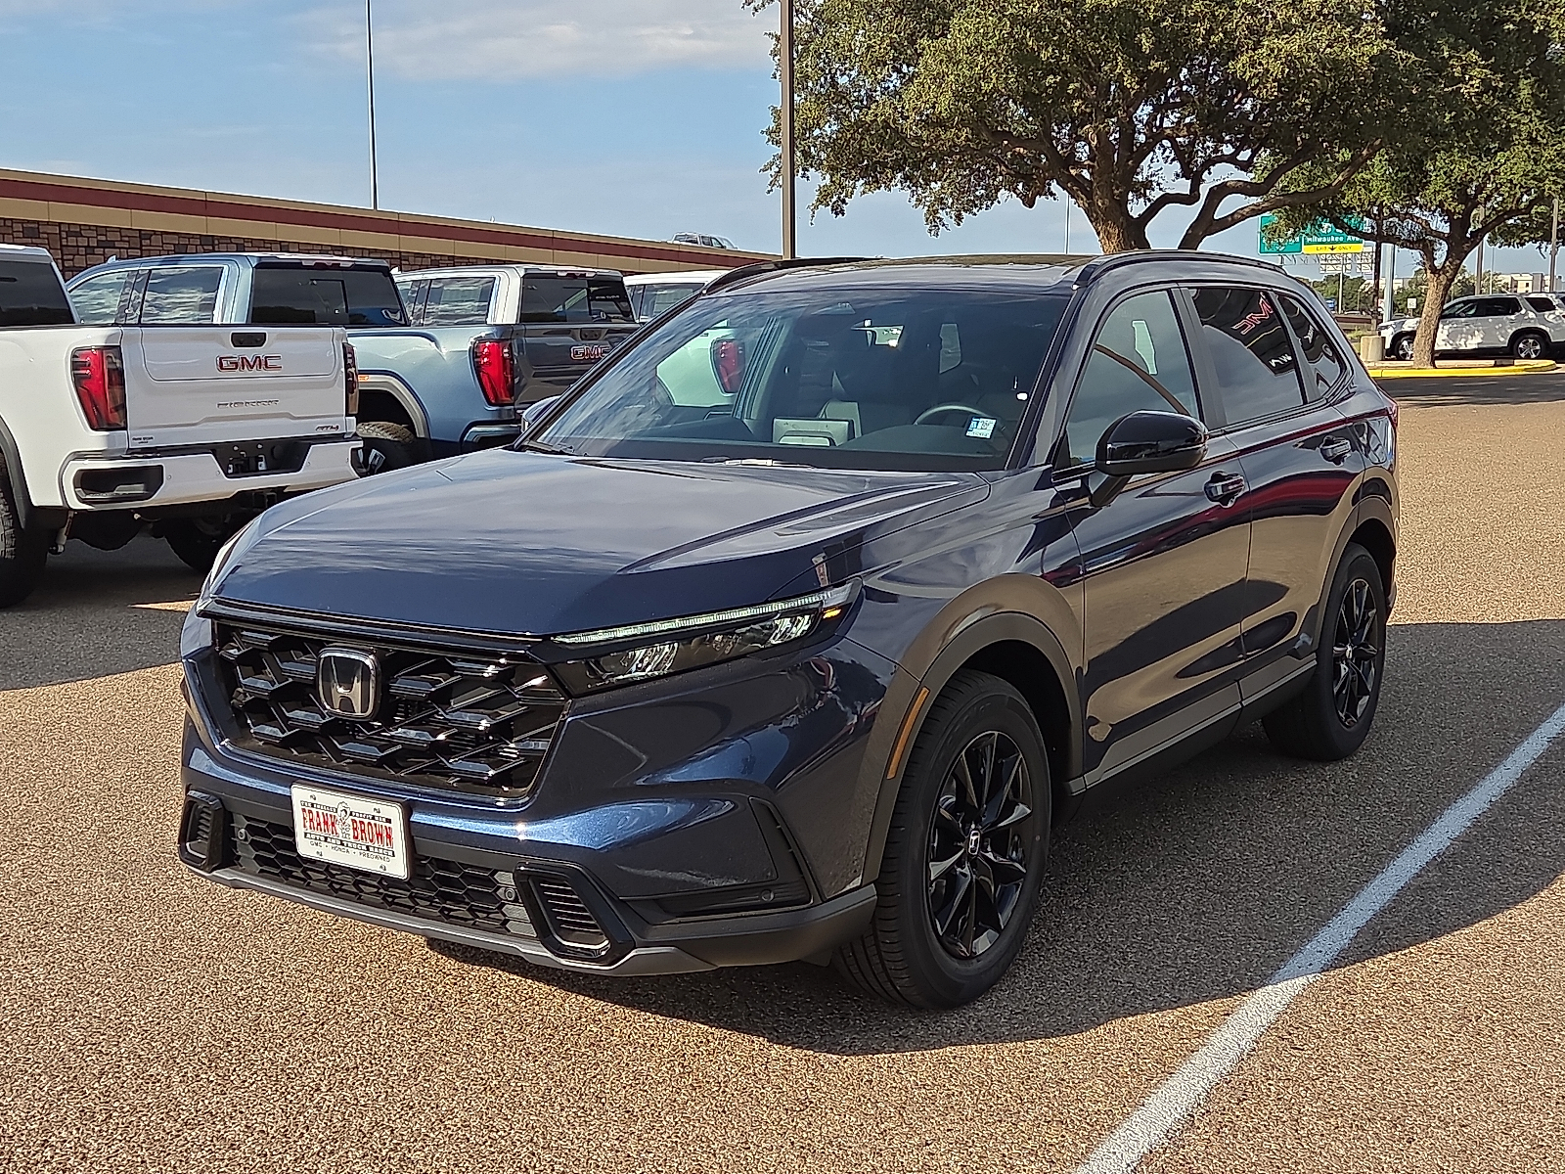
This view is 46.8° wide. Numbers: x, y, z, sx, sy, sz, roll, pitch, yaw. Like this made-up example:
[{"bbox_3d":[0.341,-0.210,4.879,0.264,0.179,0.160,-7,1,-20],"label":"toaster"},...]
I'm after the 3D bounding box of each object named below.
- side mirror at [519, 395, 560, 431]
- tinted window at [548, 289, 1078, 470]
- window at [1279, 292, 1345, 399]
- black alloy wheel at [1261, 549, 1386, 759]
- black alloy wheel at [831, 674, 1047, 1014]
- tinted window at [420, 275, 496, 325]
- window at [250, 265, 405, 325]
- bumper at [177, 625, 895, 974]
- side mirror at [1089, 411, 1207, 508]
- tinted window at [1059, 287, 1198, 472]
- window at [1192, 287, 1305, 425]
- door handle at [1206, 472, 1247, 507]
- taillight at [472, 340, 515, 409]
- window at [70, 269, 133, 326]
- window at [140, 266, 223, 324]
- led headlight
[{"bbox_3d":[-0.712,-0.457,5.525,0.260,0.235,0.200,5,10,34],"label":"side mirror"},{"bbox_3d":[0.053,-0.579,4.873,1.470,0.100,0.845,6,44,34],"label":"tinted window"},{"bbox_3d":[1.857,-0.835,6.300,0.040,0.372,0.563,-18,-2,32],"label":"window"},{"bbox_3d":[1.855,0.219,6.180,0.240,0.730,0.735,5,10,34],"label":"black alloy wheel"},{"bbox_3d":[0.357,0.554,4.038,0.240,0.741,0.741,6,10,33],"label":"black alloy wheel"},{"bbox_3d":[-2.813,-2.471,15.695,0.790,0.460,0.060,5,-5,35],"label":"tinted window"},{"bbox_3d":[-3.441,-2.201,13.743,0.080,0.460,1.560,-6,3,36],"label":"window"},{"bbox_3d":[-0.708,0.377,3.895,1.860,0.640,0.610,5,10,34],"label":"bumper"},{"bbox_3d":[0.896,-0.318,4.422,0.260,0.235,0.200,5,10,34],"label":"side mirror"},{"bbox_3d":[0.893,-0.554,4.801,0.040,0.492,1.026,-18,-3,35],"label":"tinted window"},{"bbox_3d":[1.477,-0.734,5.709,0.040,0.426,0.860,-18,-3,33],"label":"window"},{"bbox_3d":[1.239,-0.270,5.025,0.060,0.075,0.220,5,10,34],"label":"door handle"},{"bbox_3d":[-1.817,-1.342,11.326,0.200,0.410,0.200,6,10,34],"label":"taillight"},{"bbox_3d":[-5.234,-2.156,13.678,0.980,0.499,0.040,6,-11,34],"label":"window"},{"bbox_3d":[-4.340,-2.075,13.082,0.906,0.515,0.040,6,-11,34],"label":"window"},{"bbox_3d":[-0.147,0.096,3.492,0.390,0.180,0.500,5,10,34],"label":"led headlight"}]

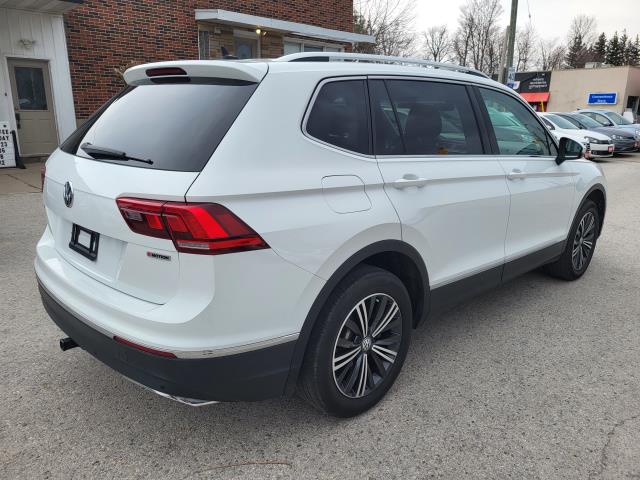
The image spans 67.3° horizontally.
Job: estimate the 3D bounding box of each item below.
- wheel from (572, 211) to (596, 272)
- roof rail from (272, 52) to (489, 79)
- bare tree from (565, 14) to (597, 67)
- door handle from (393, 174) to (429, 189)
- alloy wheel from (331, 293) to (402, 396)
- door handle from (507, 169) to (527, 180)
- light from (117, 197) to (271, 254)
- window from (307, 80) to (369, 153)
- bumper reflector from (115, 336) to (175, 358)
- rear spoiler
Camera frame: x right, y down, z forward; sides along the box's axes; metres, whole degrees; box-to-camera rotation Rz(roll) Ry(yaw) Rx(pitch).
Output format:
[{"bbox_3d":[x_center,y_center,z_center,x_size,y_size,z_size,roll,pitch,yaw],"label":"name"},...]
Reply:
[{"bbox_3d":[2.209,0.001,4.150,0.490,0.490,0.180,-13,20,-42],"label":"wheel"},{"bbox_3d":[0.479,-0.905,2.512,1.840,0.090,0.060,-13,20,-42],"label":"roof rail"},{"bbox_3d":[26.812,-17.467,50.962,4.300,11.880,4.300,7,16,26],"label":"bare tree"},{"bbox_3d":[0.406,-0.265,2.157,0.235,0.055,0.055,-13,19,-42],"label":"door handle"},{"bbox_3d":[0.179,0.468,2.239,0.486,0.486,0.170,-13,19,-42],"label":"alloy wheel"},{"bbox_3d":[1.193,-0.395,2.908,0.235,0.055,0.055,-13,19,-42],"label":"door handle"},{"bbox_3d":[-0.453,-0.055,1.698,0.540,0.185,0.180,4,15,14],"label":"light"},{"bbox_3d":[0.080,-0.496,1.957,0.440,0.335,0.050,-13,0,-42],"label":"window"},{"bbox_3d":[-0.627,0.388,1.723,0.270,0.036,0.040,6,16,19],"label":"bumper reflector"},{"bbox_3d":[-0.620,-0.795,2.293,0.270,0.130,1.210,-13,20,-42],"label":"rear spoiler"}]

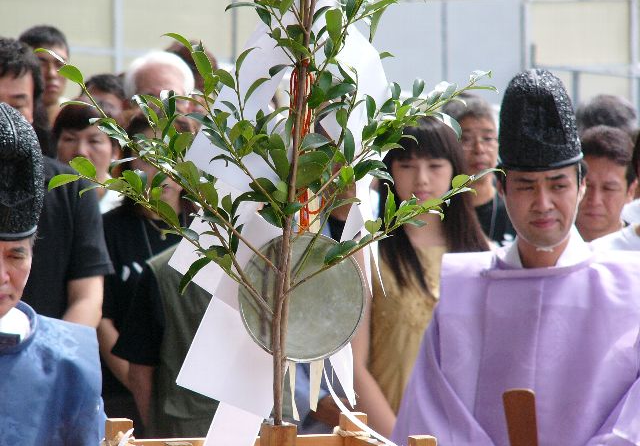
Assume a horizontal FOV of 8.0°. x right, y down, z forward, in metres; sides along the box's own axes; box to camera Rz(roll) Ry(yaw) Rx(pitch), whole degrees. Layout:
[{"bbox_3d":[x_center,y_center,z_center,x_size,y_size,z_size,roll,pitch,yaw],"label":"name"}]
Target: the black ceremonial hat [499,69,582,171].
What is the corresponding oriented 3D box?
[{"bbox_3d":[0.439,-0.214,9.150,0.167,0.188,0.215,-2,9,1],"label":"black ceremonial hat"}]

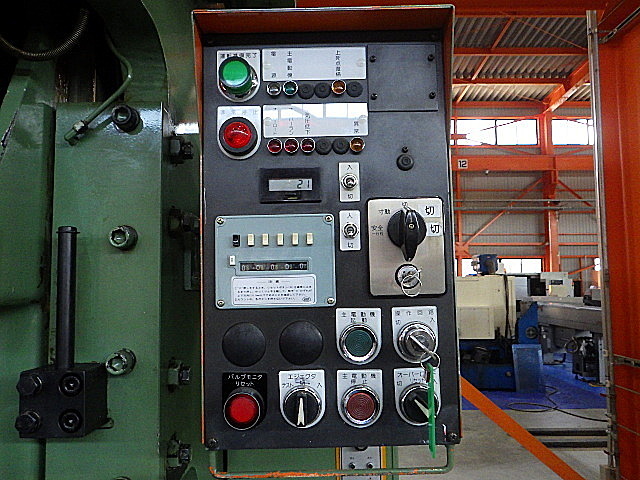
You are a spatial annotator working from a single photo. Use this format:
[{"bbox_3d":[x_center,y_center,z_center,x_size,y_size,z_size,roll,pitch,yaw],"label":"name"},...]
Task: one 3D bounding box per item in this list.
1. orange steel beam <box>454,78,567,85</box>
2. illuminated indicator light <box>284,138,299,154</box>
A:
[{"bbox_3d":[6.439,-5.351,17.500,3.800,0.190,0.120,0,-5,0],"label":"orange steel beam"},{"bbox_3d":[-0.028,-0.091,0.501,0.014,0.014,0.012,-1,-5,0],"label":"illuminated indicator light"}]

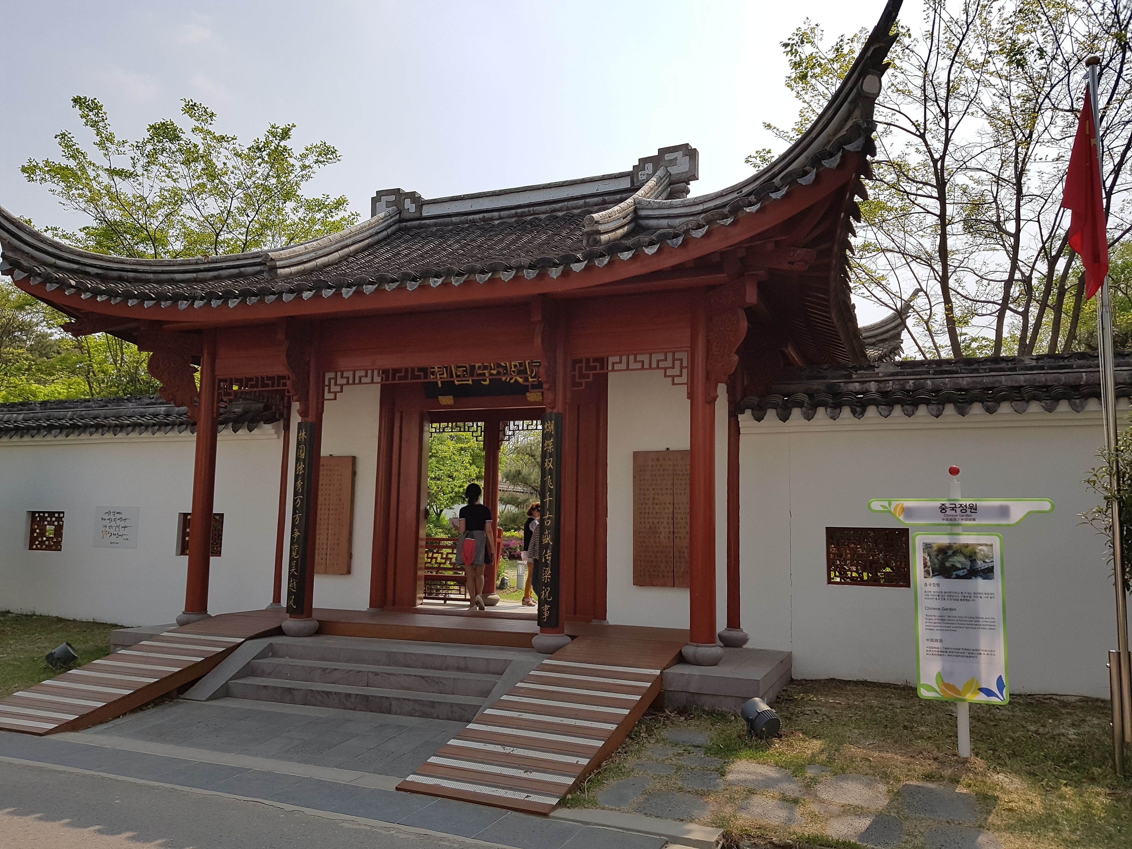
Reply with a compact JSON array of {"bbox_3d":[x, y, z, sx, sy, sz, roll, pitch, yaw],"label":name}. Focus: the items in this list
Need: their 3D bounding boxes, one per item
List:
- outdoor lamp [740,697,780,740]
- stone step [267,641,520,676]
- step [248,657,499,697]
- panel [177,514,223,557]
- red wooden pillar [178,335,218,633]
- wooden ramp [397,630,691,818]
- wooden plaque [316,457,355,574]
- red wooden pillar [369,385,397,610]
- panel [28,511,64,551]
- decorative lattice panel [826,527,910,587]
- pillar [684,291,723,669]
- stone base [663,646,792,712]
[{"bbox_3d":[1.472,2.220,6.419,0.210,0.220,0.280,5,14,-27],"label":"outdoor lamp"},{"bbox_3d":[-1.719,2.300,8.405,2.715,0.150,0.320,-2,-8,21],"label":"stone step"},{"bbox_3d":[-1.828,2.414,8.107,2.752,0.158,0.264,-2,-8,21],"label":"step"},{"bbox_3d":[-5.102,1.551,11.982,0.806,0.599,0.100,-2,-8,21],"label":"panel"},{"bbox_3d":[-4.358,0.639,10.278,0.367,3.553,0.367,-2,-8,21],"label":"red wooden pillar"},{"bbox_3d":[-0.017,2.186,6.629,1.120,0.669,3.141,-2,-8,21],"label":"wooden ramp"},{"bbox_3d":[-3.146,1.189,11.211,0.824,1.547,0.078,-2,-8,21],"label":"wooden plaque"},{"bbox_3d":[-2.369,0.845,11.029,0.224,3.063,0.224,-2,-8,21],"label":"red wooden pillar"},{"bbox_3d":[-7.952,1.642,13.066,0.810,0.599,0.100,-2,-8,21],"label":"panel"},{"bbox_3d":[3.118,1.374,8.793,0.812,0.599,0.062,-2,-8,21],"label":"decorative lattice panel"},{"bbox_3d":[1.294,0.478,8.059,0.367,3.475,0.367,-2,-8,21],"label":"pillar"},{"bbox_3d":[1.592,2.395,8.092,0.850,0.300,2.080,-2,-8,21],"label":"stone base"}]

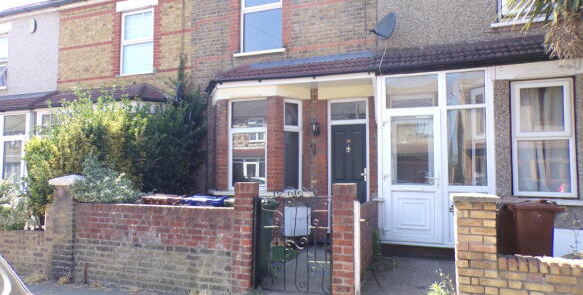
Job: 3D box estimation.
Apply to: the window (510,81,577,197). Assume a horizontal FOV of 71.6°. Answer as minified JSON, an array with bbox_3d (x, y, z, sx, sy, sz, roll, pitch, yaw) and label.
[{"bbox_3d":[3.496,-0.128,5.617,0.762,1.623,0.090,-1,-3,22],"label":"window"}]

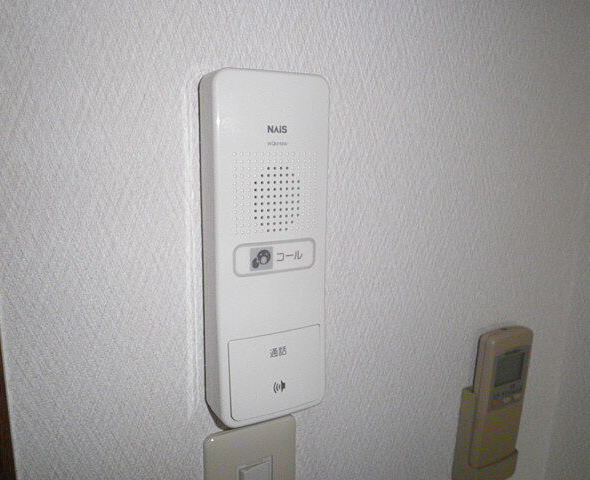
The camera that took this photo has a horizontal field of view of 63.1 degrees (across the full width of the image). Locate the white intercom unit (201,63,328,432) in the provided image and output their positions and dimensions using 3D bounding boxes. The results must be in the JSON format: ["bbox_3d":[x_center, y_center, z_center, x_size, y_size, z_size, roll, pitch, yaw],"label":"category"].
[{"bbox_3d":[-0.018,0.008,0.300,0.075,0.213,0.025,-5,12,-28],"label":"white intercom unit"}]

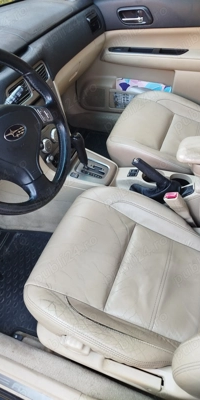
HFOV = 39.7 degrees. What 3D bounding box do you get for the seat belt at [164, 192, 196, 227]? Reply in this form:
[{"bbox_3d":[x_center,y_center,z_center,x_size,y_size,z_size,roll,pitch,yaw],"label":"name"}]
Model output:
[{"bbox_3d":[0.289,0.046,0.952,0.045,0.171,0.030,-16,35,42],"label":"seat belt"}]

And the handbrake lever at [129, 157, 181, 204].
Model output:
[{"bbox_3d":[0.194,-0.064,0.976,0.175,0.168,0.072,12,50,20],"label":"handbrake lever"}]

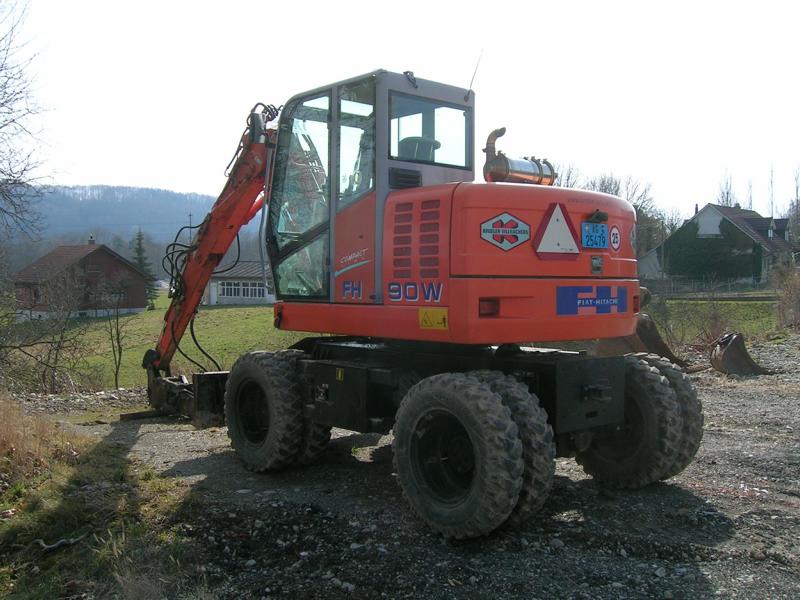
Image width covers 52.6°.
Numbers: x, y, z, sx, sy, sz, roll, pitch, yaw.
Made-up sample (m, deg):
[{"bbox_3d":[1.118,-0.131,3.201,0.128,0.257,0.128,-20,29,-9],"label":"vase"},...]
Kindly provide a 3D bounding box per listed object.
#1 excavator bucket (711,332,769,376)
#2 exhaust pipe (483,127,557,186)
[{"bbox_3d":[5.550,0.885,13.200,0.860,0.710,0.650,-1,1,3],"label":"excavator bucket"},{"bbox_3d":[0.807,-0.930,5.420,0.590,0.385,0.210,-2,1,-40],"label":"exhaust pipe"}]

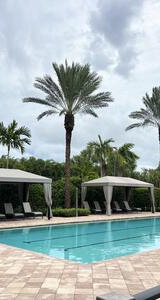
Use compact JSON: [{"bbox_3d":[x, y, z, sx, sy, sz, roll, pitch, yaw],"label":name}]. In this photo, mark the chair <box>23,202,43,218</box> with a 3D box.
[{"bbox_3d":[-3.204,4.060,20.064,0.660,1.020,1.900,8,-11,-41],"label":"chair"}]

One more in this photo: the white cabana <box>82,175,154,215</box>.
[{"bbox_3d":[3.435,3.977,26.429,6.041,3.145,3.116,8,-11,-41],"label":"white cabana"}]

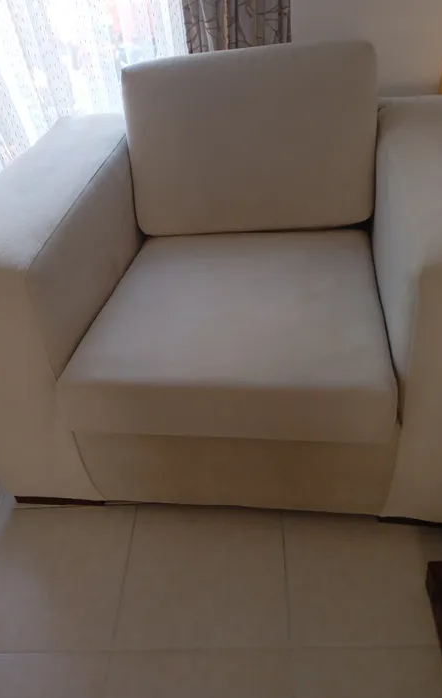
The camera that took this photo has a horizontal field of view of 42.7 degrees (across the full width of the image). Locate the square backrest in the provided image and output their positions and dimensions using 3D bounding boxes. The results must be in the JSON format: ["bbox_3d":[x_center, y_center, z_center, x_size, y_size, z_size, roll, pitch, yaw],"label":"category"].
[{"bbox_3d":[0.081,-0.532,1.486,0.621,0.444,0.155,1,21,10],"label":"square backrest"}]

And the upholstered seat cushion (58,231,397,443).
[{"bbox_3d":[0.051,-0.075,1.311,0.621,0.155,0.642,1,38,10],"label":"upholstered seat cushion"}]

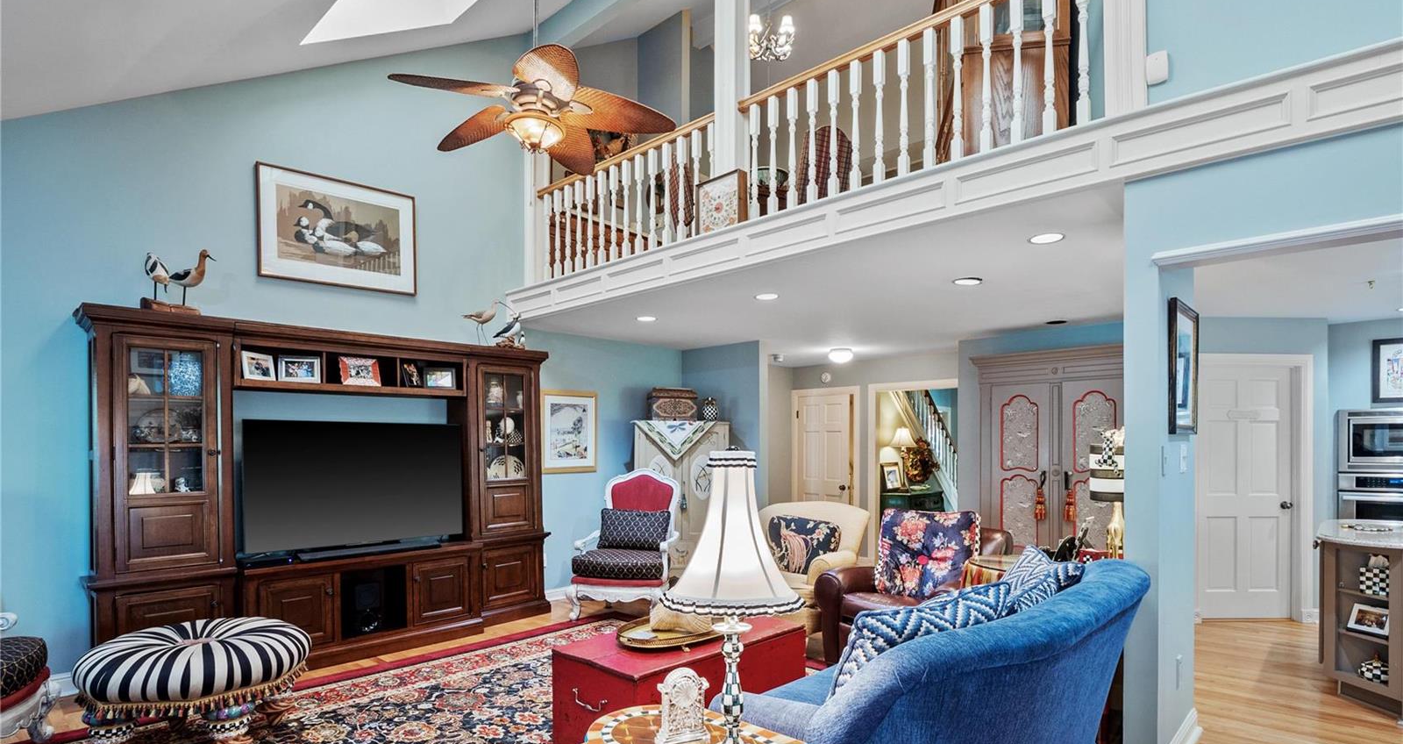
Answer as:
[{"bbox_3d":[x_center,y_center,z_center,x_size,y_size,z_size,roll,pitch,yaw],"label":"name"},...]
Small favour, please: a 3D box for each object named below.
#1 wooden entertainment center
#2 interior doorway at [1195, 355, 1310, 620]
[{"bbox_3d":[-2.340,0.820,4.270,2.680,2.120,0.520,3,-5,-44],"label":"wooden entertainment center"},{"bbox_3d":[4.391,0.932,4.980,0.970,2.130,0.140,0,-2,0],"label":"interior doorway"}]

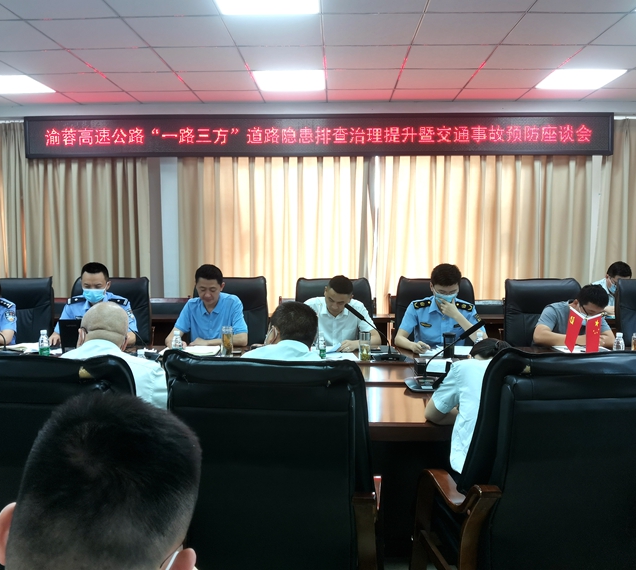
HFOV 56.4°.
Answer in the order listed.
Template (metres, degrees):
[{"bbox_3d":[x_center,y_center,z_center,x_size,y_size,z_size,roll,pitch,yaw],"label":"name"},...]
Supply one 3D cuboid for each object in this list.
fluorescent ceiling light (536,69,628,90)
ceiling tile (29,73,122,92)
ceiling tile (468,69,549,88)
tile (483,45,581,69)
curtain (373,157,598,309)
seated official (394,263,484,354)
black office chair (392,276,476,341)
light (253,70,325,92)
[{"bbox_3d":[2.167,-1.718,4.873,0.600,0.040,0.600,0,4,2],"label":"fluorescent ceiling light"},{"bbox_3d":[-2.044,-1.727,5.054,0.600,0.020,0.600,0,5,2],"label":"ceiling tile"},{"bbox_3d":[1.585,-1.723,4.945,0.600,0.020,0.600,0,5,2],"label":"ceiling tile"},{"bbox_3d":[1.539,-1.663,4.315,0.600,0.018,0.600,0,5,2],"label":"tile"},{"bbox_3d":[1.660,-0.357,5.929,2.187,2.511,0.140,0,5,2],"label":"curtain"},{"bbox_3d":[0.775,0.489,3.851,0.560,1.250,0.720,0,5,2],"label":"seated official"},{"bbox_3d":[0.863,0.519,4.119,0.670,1.112,0.700,0,5,2],"label":"black office chair"},{"bbox_3d":[-0.232,-1.724,4.949,0.600,0.040,0.600,0,4,2],"label":"light"}]

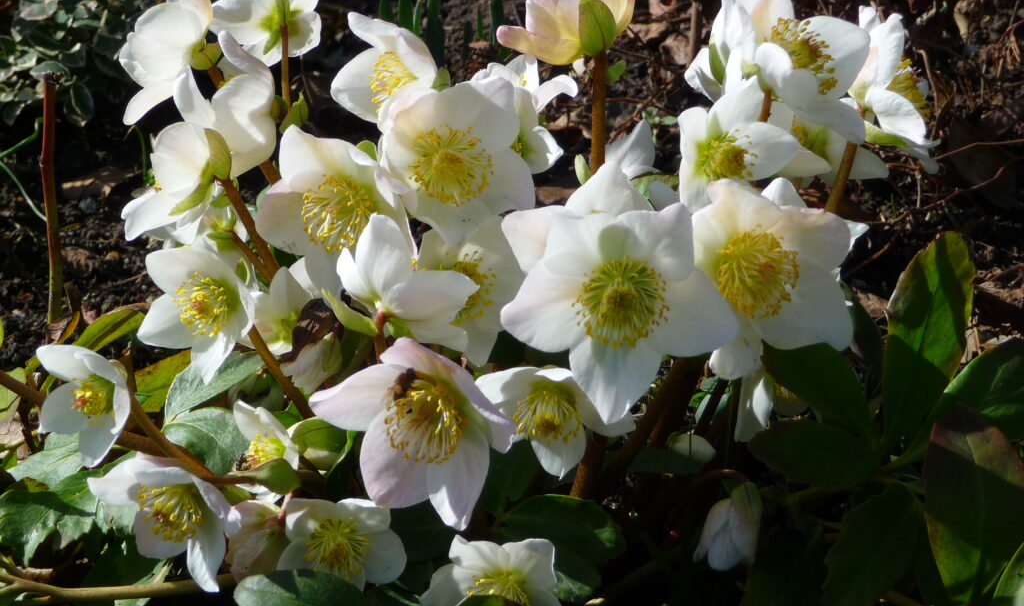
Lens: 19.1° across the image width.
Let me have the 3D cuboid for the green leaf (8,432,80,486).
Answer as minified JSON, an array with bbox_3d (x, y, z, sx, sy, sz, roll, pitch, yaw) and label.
[{"bbox_3d":[-0.172,0.058,1.130,0.034,0.008,0.024,-19,40,-9],"label":"green leaf"}]

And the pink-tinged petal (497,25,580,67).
[{"bbox_3d":[0.011,-0.095,1.130,0.026,0.014,0.024,-25,37,-38],"label":"pink-tinged petal"}]

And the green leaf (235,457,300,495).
[{"bbox_3d":[-0.089,0.063,1.110,0.024,0.009,0.014,-7,41,-8],"label":"green leaf"}]

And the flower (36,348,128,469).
[{"bbox_3d":[-0.158,0.038,1.120,0.039,0.042,0.027,19,22,35],"label":"flower"}]

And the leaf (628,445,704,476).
[{"bbox_3d":[0.059,0.060,1.160,0.030,0.006,0.018,8,42,9],"label":"leaf"}]

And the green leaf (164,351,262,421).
[{"bbox_3d":[-0.113,0.032,1.150,0.045,0.012,0.026,-29,44,-20],"label":"green leaf"}]

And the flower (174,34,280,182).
[{"bbox_3d":[-0.111,-0.076,1.180,0.028,0.053,0.050,10,29,31],"label":"flower"}]

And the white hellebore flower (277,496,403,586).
[{"bbox_3d":[-0.062,0.089,1.110,0.046,0.040,0.022,1,6,3],"label":"white hellebore flower"}]

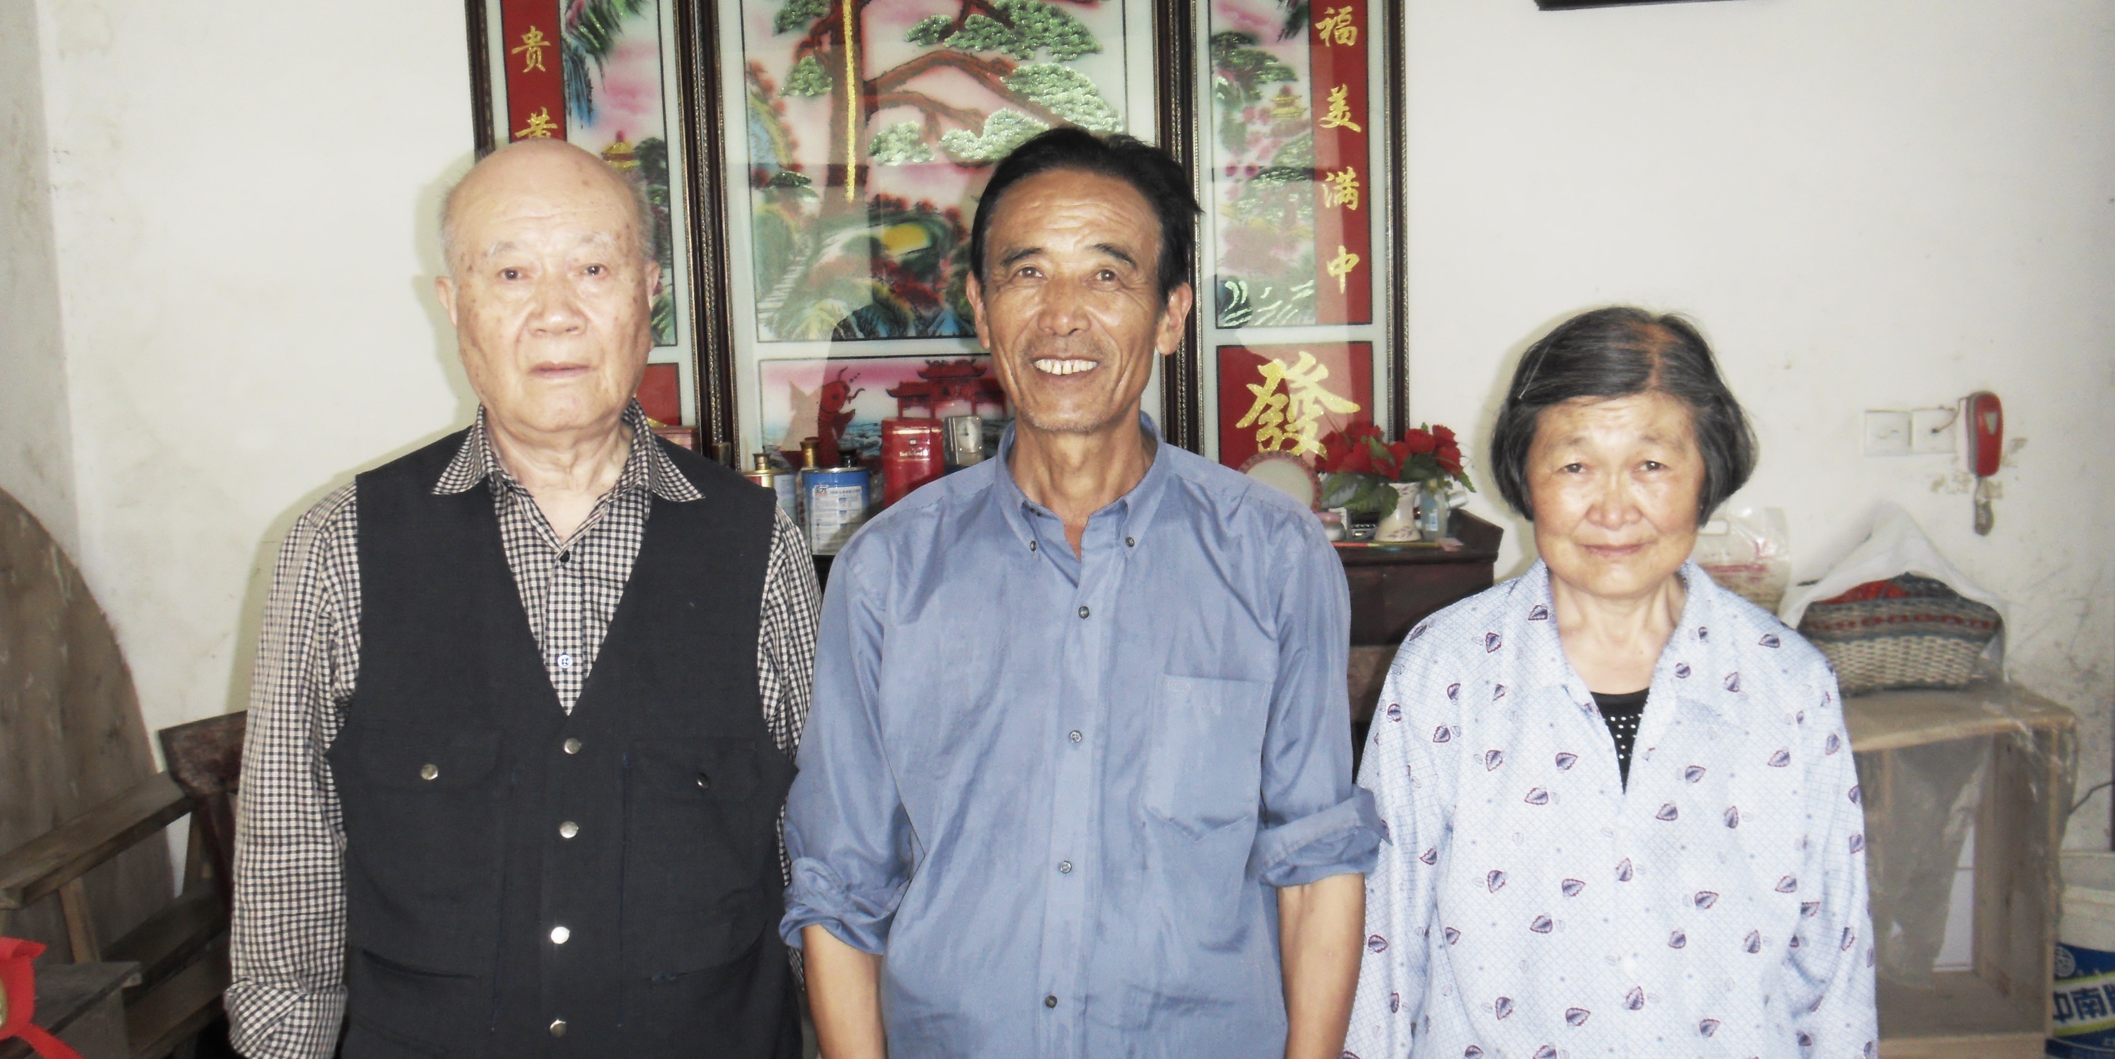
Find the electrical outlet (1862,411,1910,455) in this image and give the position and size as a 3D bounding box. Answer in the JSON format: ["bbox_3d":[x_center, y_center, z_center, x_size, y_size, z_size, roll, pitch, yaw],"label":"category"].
[{"bbox_3d":[1.604,-0.186,4.486,0.086,0.086,0.012,-2,7,0],"label":"electrical outlet"}]

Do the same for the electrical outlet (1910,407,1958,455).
[{"bbox_3d":[1.693,-0.190,4.485,0.086,0.086,0.012,-2,7,0],"label":"electrical outlet"}]

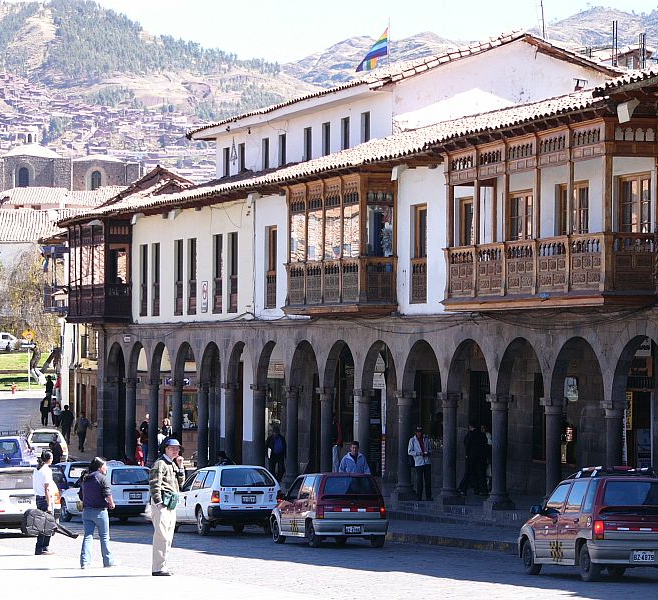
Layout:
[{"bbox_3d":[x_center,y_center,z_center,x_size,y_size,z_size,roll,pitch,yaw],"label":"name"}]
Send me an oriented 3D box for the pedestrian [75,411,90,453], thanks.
[{"bbox_3d":[-10.153,5.480,108.000,0.560,1.670,0.420,0,-1,-8],"label":"pedestrian"}]

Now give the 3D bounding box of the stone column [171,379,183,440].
[{"bbox_3d":[-4.520,3.854,78.385,0.450,2.926,0.480,1,-1,-18],"label":"stone column"}]

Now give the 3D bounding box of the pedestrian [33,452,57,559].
[{"bbox_3d":[-4.420,3.160,40.500,0.360,1.630,0.450,1,-1,-38],"label":"pedestrian"}]

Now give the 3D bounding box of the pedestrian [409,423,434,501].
[{"bbox_3d":[2.067,3.703,59.000,0.540,1.680,0.380,1,-1,-20],"label":"pedestrian"}]

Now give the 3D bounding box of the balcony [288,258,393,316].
[{"bbox_3d":[0.243,-0.398,61.874,0.880,1.096,5.503,0,-1,-19],"label":"balcony"}]

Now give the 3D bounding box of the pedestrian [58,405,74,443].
[{"bbox_3d":[-11.099,5.253,110.000,0.550,1.680,0.400,0,-1,-6],"label":"pedestrian"}]

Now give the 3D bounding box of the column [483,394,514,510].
[{"bbox_3d":[3.470,3.080,53.000,0.500,2.320,0.550,0,-1,-18],"label":"column"}]

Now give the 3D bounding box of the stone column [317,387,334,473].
[{"bbox_3d":[-0.059,3.567,67.072,0.480,2.610,0.480,0,-1,0],"label":"stone column"}]

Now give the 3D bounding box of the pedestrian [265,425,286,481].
[{"bbox_3d":[-1.526,4.350,74.500,0.550,1.660,0.360,0,-1,-4],"label":"pedestrian"}]

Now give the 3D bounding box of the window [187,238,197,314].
[{"bbox_3d":[-3.924,-0.660,76.066,0.150,2.210,1.030,1,-1,-18],"label":"window"}]

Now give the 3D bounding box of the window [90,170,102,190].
[{"bbox_3d":[-26.770,-13.560,300.000,1.250,2.600,0.300,0,-1,-13],"label":"window"}]

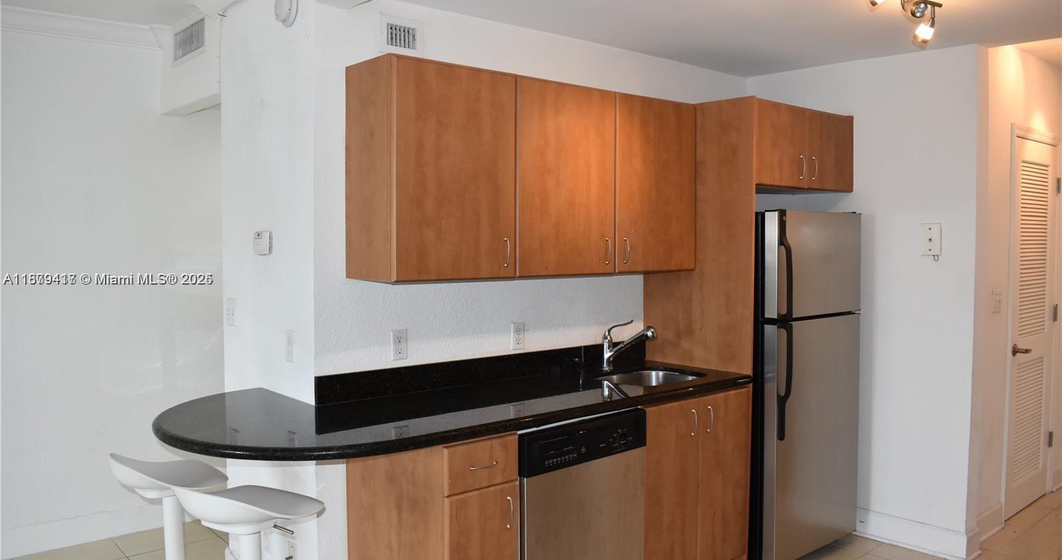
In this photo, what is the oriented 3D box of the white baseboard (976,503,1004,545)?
[{"bbox_3d":[2.251,1.183,3.910,0.376,0.135,0.025,-2,4,-39],"label":"white baseboard"}]

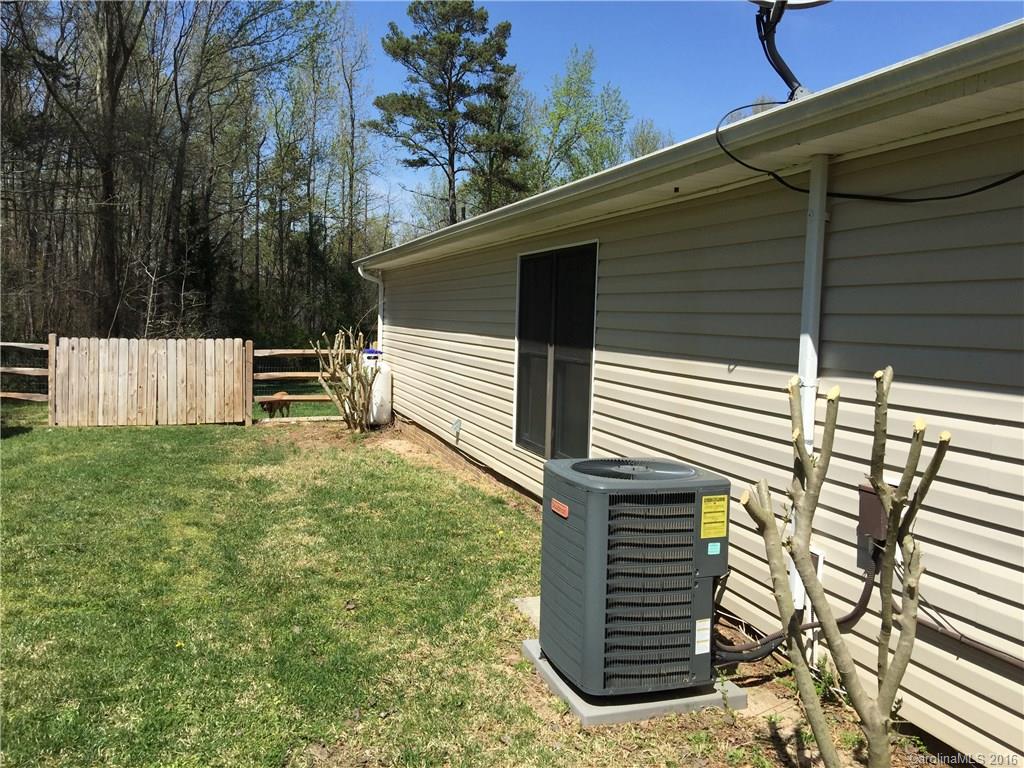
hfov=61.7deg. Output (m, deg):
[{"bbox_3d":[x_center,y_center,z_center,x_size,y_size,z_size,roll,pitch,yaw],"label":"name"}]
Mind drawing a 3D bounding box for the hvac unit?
[{"bbox_3d":[0.550,0.873,4.141,0.688,0.938,0.718,0,5,-18],"label":"hvac unit"}]

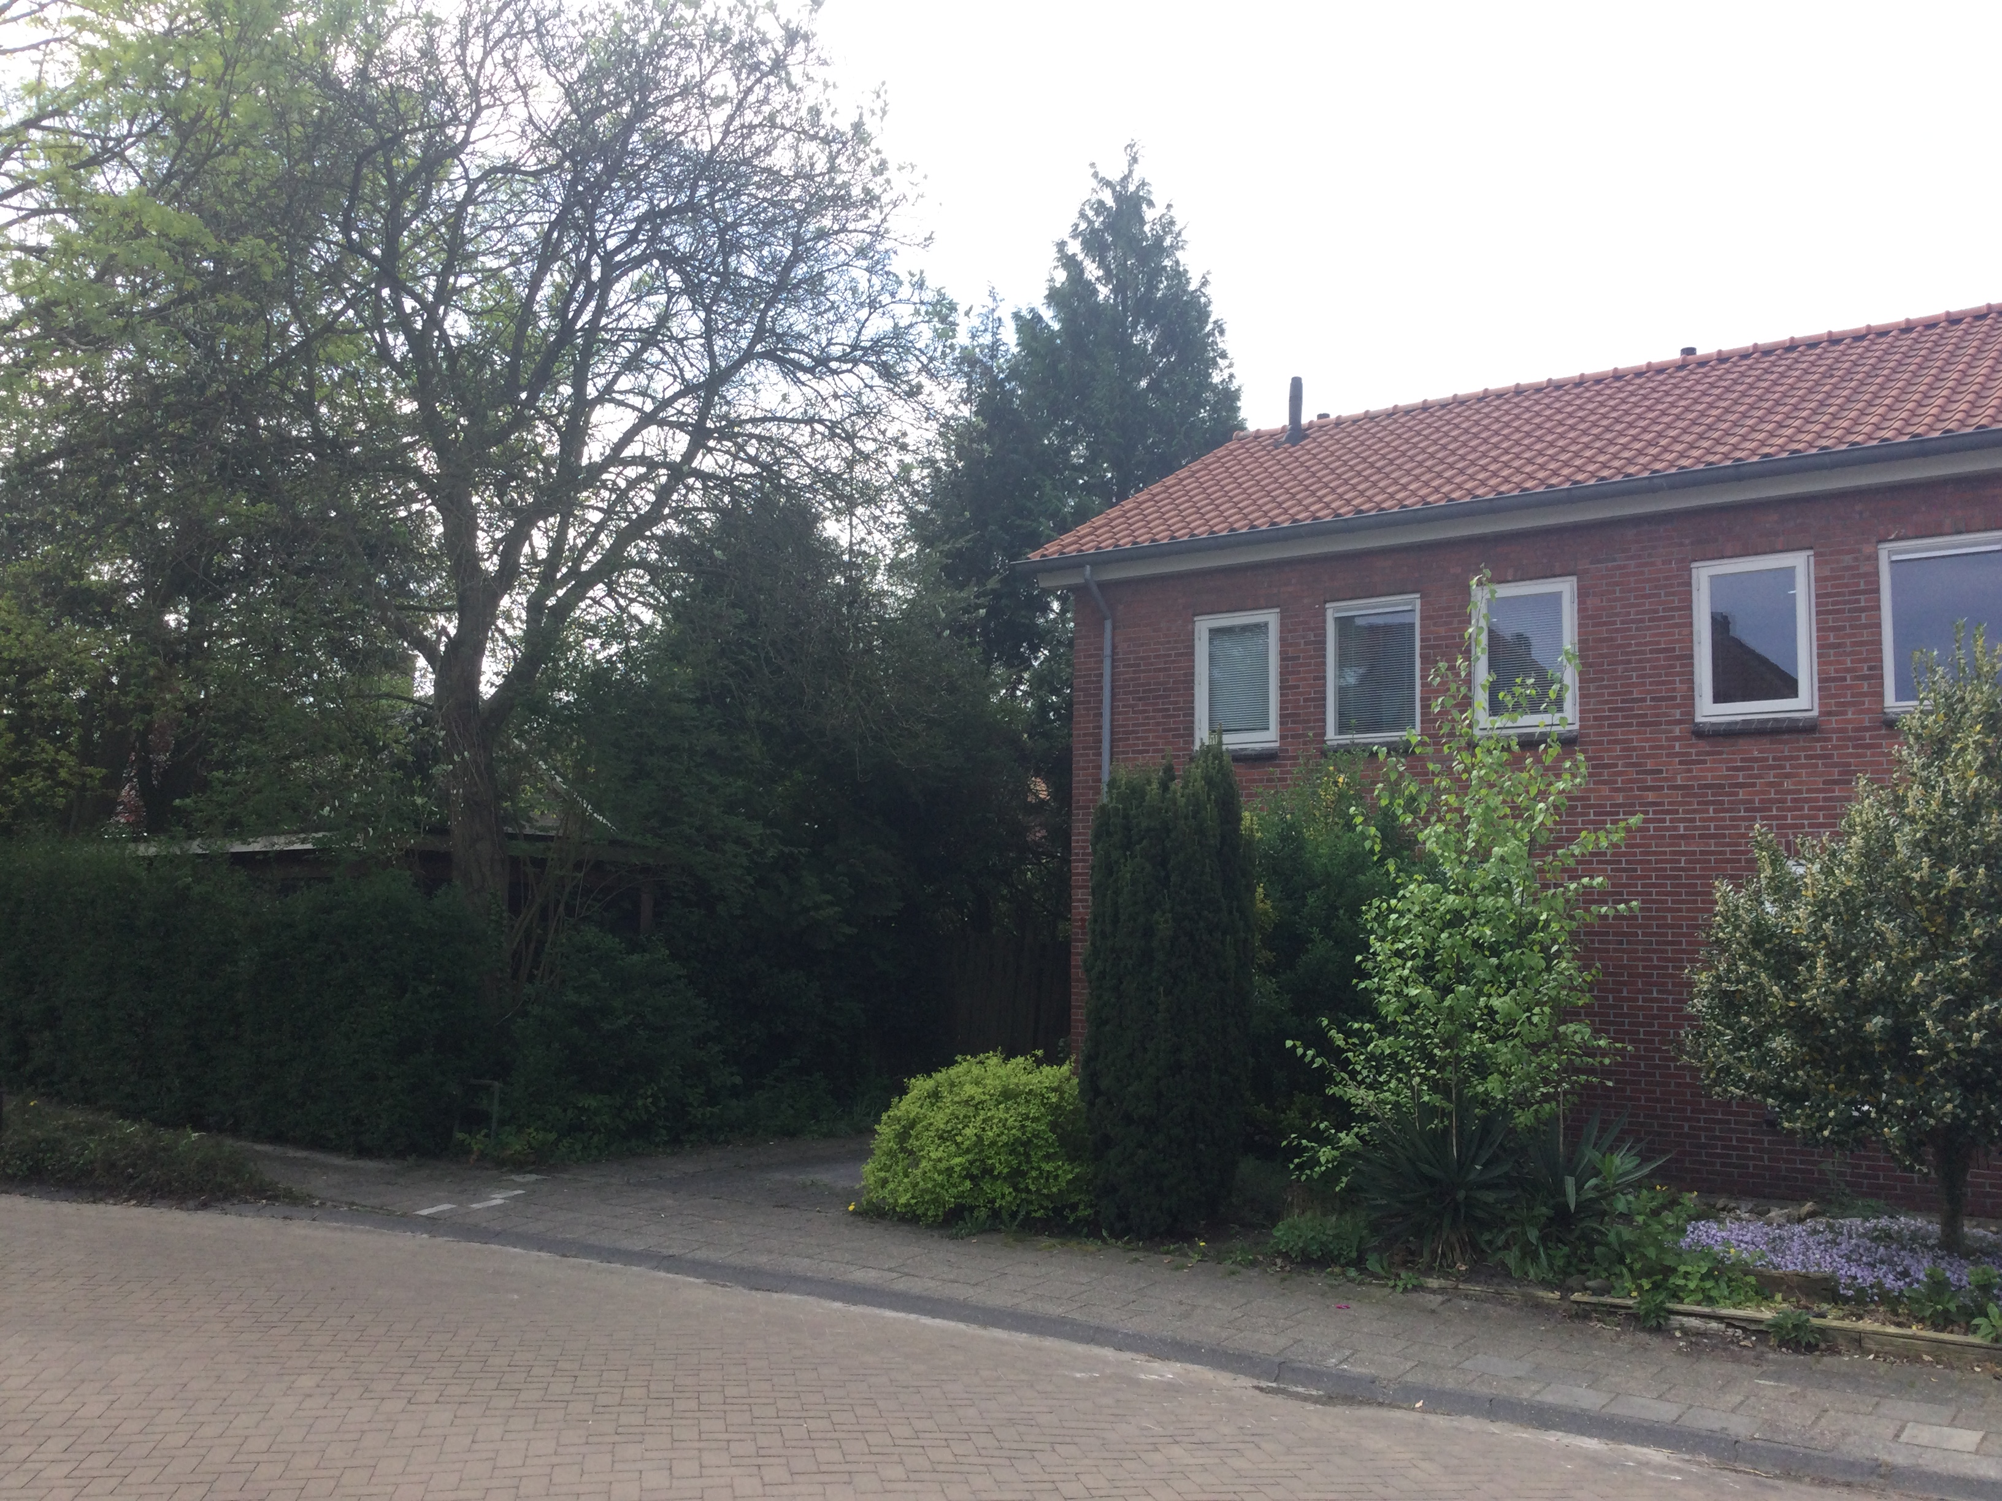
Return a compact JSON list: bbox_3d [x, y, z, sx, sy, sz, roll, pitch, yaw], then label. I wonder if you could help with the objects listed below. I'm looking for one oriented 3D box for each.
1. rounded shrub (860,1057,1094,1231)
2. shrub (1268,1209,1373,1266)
[{"bbox_3d":[-0.090,2.631,12.189,1.680,1.080,1.450,-3,-7,34],"label":"rounded shrub"},{"bbox_3d":[1.915,2.904,10.726,0.600,0.300,0.500,-3,-7,34],"label":"shrub"}]

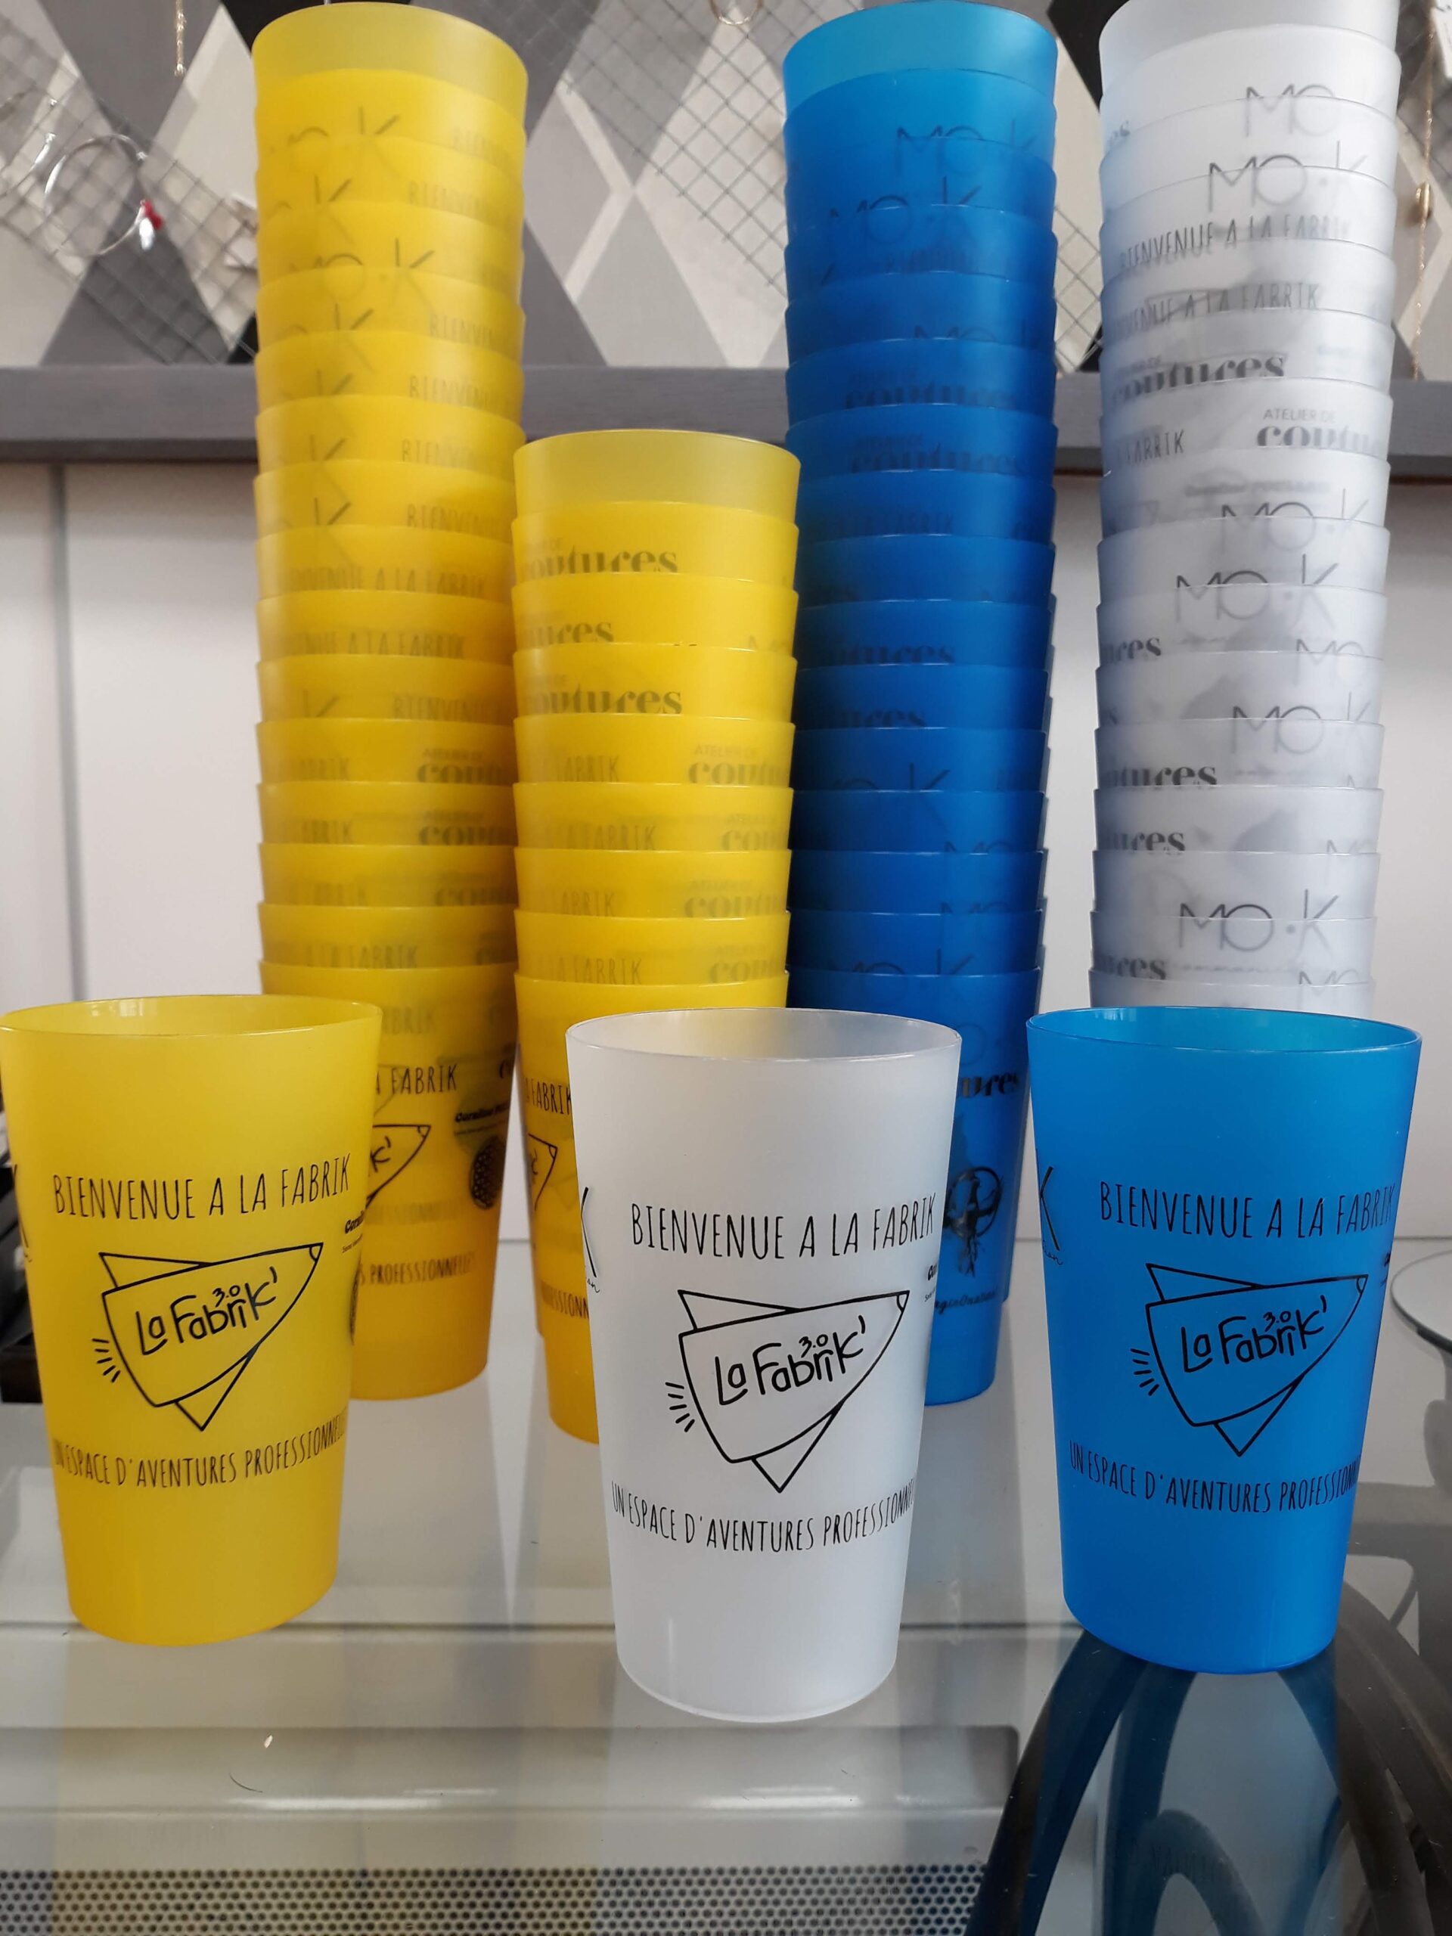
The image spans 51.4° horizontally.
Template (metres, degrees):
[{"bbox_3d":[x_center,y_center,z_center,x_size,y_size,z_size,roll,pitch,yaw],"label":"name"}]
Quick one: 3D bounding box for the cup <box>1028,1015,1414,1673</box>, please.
[{"bbox_3d":[0.098,0.072,0.310,0.075,0.121,0.075,1,5,2],"label":"cup"}]

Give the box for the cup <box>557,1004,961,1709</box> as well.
[{"bbox_3d":[0.007,0.073,0.293,0.075,0.121,0.075,1,5,0],"label":"cup"}]

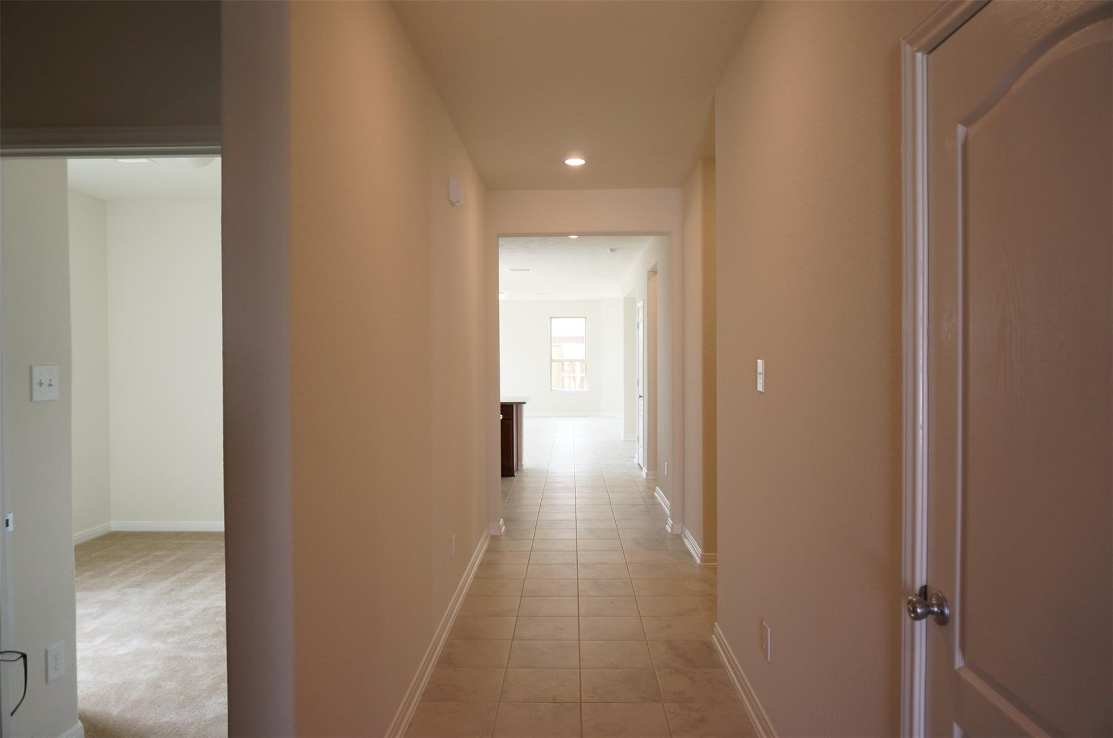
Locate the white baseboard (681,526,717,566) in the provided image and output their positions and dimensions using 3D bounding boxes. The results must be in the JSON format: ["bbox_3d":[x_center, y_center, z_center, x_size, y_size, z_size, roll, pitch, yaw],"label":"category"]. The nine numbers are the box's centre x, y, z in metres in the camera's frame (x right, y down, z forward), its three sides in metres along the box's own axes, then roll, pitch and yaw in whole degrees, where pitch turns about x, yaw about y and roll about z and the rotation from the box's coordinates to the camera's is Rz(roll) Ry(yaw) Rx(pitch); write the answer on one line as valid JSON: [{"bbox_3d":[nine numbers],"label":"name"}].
[{"bbox_3d":[1.037,1.282,5.445,0.130,0.084,0.880,0,1,1],"label":"white baseboard"}]

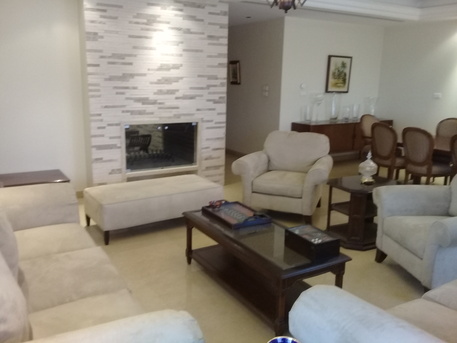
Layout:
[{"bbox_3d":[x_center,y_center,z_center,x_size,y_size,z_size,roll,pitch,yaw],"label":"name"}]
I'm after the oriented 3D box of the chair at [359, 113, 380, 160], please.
[{"bbox_3d":[2.693,-0.486,7.288,0.491,0.998,0.577,-6,15,-31],"label":"chair"}]

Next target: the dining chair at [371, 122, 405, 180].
[{"bbox_3d":[2.383,-0.196,5.964,0.577,0.998,0.491,-6,15,-31],"label":"dining chair"}]

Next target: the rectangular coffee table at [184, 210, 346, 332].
[{"bbox_3d":[0.201,0.680,3.121,0.577,0.437,1.342,-6,15,-31],"label":"rectangular coffee table"}]

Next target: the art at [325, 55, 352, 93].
[{"bbox_3d":[2.261,-1.964,8.329,0.663,0.719,0.031,-6,15,-31],"label":"art"}]

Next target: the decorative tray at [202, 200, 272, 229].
[{"bbox_3d":[0.062,0.360,3.421,0.379,0.044,0.499,-6,15,-31],"label":"decorative tray"}]

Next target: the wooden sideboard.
[{"bbox_3d":[2.405,-0.640,8.482,2.410,0.764,0.468,-6,15,-31],"label":"wooden sideboard"}]

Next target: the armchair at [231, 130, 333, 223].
[{"bbox_3d":[0.690,0.016,4.956,1.100,0.952,0.905,6,13,19],"label":"armchair"}]

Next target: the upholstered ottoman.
[{"bbox_3d":[-0.795,0.373,4.464,1.373,0.406,0.679,-7,15,-33],"label":"upholstered ottoman"}]

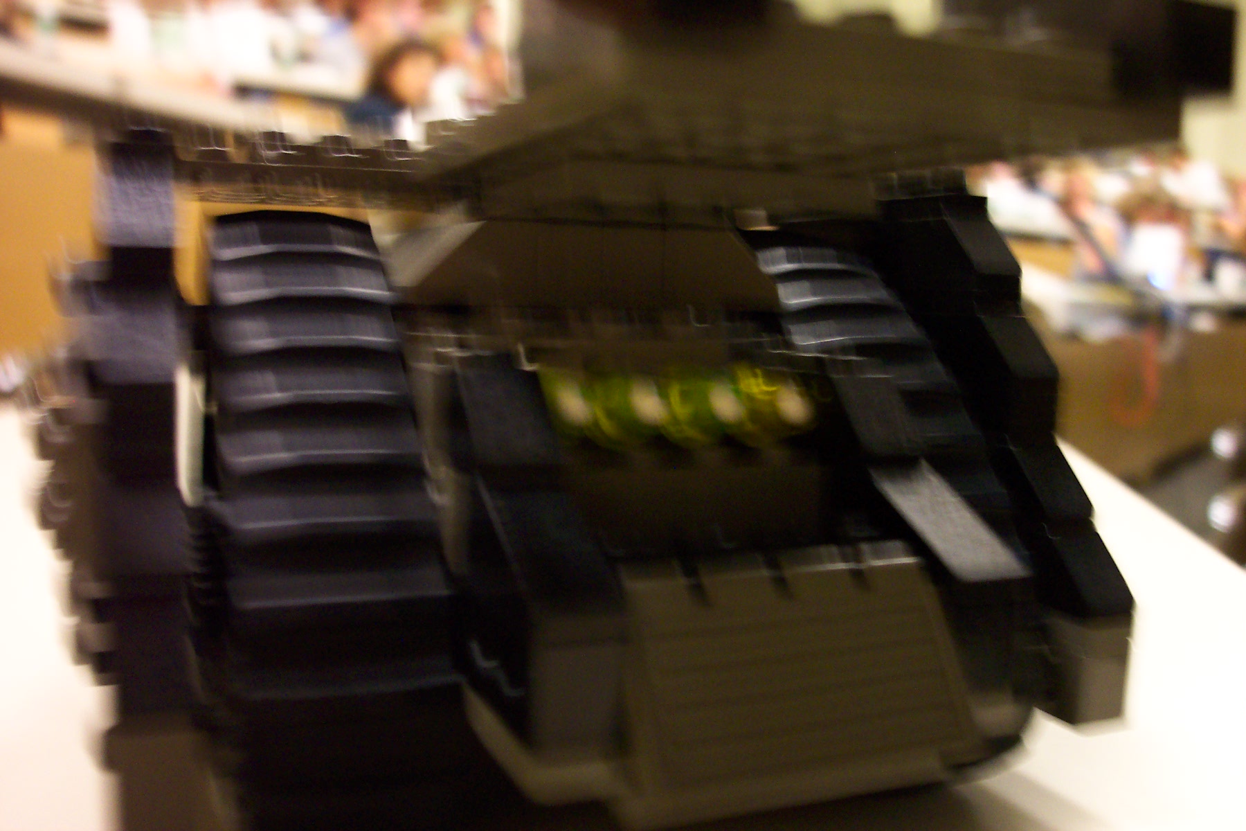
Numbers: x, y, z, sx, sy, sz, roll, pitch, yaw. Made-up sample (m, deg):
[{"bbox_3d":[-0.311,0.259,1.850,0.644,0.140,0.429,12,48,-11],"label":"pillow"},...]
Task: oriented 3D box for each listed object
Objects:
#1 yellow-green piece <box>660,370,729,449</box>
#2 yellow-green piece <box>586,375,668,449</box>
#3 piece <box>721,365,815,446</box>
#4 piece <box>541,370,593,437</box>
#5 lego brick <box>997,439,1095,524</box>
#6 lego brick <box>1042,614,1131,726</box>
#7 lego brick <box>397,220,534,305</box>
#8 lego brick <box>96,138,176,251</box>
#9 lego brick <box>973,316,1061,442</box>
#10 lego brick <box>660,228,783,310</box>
[{"bbox_3d":[0.008,-0.001,0.125,0.008,0.008,0.006,-1,9,-23],"label":"yellow-green piece"},{"bbox_3d":[0.001,-0.001,0.122,0.008,0.008,0.006,-1,9,-23],"label":"yellow-green piece"},{"bbox_3d":[0.016,-0.001,0.129,0.008,0.008,0.006,-1,9,-23],"label":"piece"},{"bbox_3d":[-0.006,-0.001,0.119,0.008,0.008,0.006,-1,9,-23],"label":"piece"},{"bbox_3d":[0.053,0.008,0.157,0.008,0.010,0.014,-1,9,-23],"label":"lego brick"},{"bbox_3d":[0.056,0.030,0.150,0.008,0.014,0.010,-1,9,-23],"label":"lego brick"},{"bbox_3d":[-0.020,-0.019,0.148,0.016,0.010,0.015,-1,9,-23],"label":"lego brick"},{"bbox_3d":[-0.051,-0.022,0.125,0.008,0.012,0.014,-1,9,-23],"label":"lego brick"},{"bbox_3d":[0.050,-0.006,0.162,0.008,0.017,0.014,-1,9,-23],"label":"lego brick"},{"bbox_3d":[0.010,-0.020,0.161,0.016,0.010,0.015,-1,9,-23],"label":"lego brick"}]

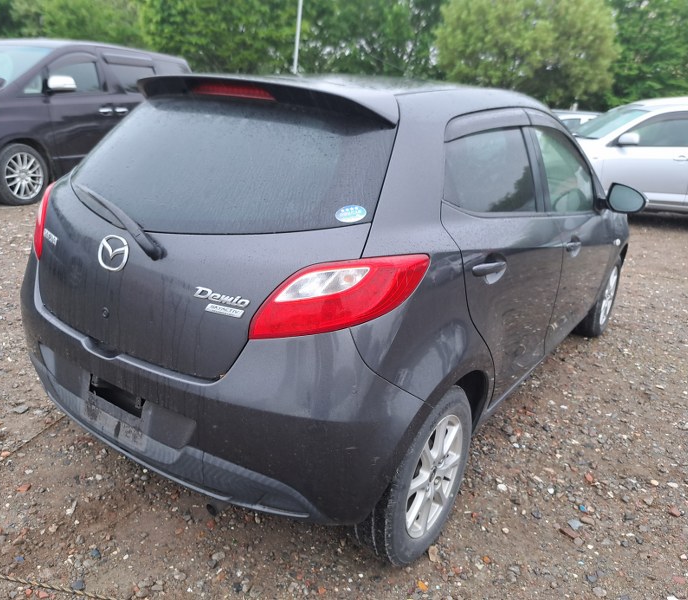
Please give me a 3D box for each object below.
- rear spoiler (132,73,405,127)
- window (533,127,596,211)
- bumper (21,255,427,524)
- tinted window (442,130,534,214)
[{"bbox_3d":[-0.319,-0.657,1.797,1.130,0.125,0.250,16,23,32],"label":"rear spoiler"},{"bbox_3d":[1.054,-0.591,2.613,0.060,0.420,0.920,-4,12,37],"label":"window"},{"bbox_3d":[-0.574,0.203,1.779,1.670,0.610,0.450,16,23,32],"label":"bumper"},{"bbox_3d":[0.506,-0.408,1.857,0.050,0.330,0.760,-4,12,37],"label":"tinted window"}]

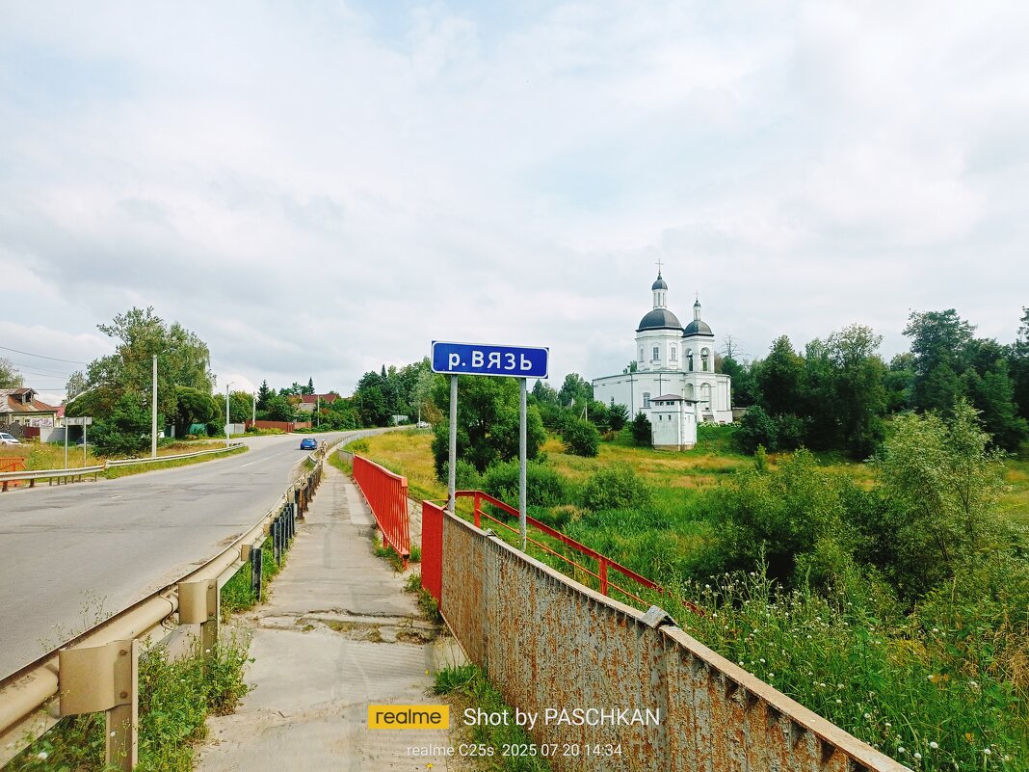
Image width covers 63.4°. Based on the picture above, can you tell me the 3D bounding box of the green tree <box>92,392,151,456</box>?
[{"bbox_3d":[-30.740,2.970,65.000,4.660,5.040,4.520,0,-3,0],"label":"green tree"}]

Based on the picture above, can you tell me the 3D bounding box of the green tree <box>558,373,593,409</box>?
[{"bbox_3d":[11.940,1.720,165.000,6.880,8.790,6.880,0,-3,0],"label":"green tree"}]

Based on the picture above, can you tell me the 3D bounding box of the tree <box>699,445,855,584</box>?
[{"bbox_3d":[7.180,3.650,22.500,4.220,3.850,4.010,0,-3,0],"label":"tree"}]

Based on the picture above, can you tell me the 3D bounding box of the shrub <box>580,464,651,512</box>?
[{"bbox_3d":[4.641,4.619,38.000,3.157,2.155,2.999,0,-3,0],"label":"shrub"}]

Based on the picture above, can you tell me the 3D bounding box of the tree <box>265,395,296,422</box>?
[{"bbox_3d":[-45.755,4.623,163.000,6.223,6.102,6.223,0,-3,0],"label":"tree"}]

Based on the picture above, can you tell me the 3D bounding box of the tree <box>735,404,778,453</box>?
[{"bbox_3d":[30.690,5.470,105.000,5.350,6.080,5.080,0,-3,0],"label":"tree"}]

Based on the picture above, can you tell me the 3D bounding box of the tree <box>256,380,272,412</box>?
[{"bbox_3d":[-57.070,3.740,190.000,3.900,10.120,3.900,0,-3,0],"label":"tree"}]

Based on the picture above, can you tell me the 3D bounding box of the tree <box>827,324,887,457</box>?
[{"bbox_3d":[41.151,0.579,100.000,6.962,15.655,6.962,0,-3,0],"label":"tree"}]

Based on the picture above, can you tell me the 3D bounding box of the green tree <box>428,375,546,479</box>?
[{"bbox_3d":[-2.160,3.270,68.000,9.450,8.740,8.970,0,-3,0],"label":"green tree"}]

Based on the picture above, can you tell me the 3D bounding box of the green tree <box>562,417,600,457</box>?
[{"bbox_3d":[7.930,6.130,100.000,4.630,4.860,4.490,0,-3,0],"label":"green tree"}]

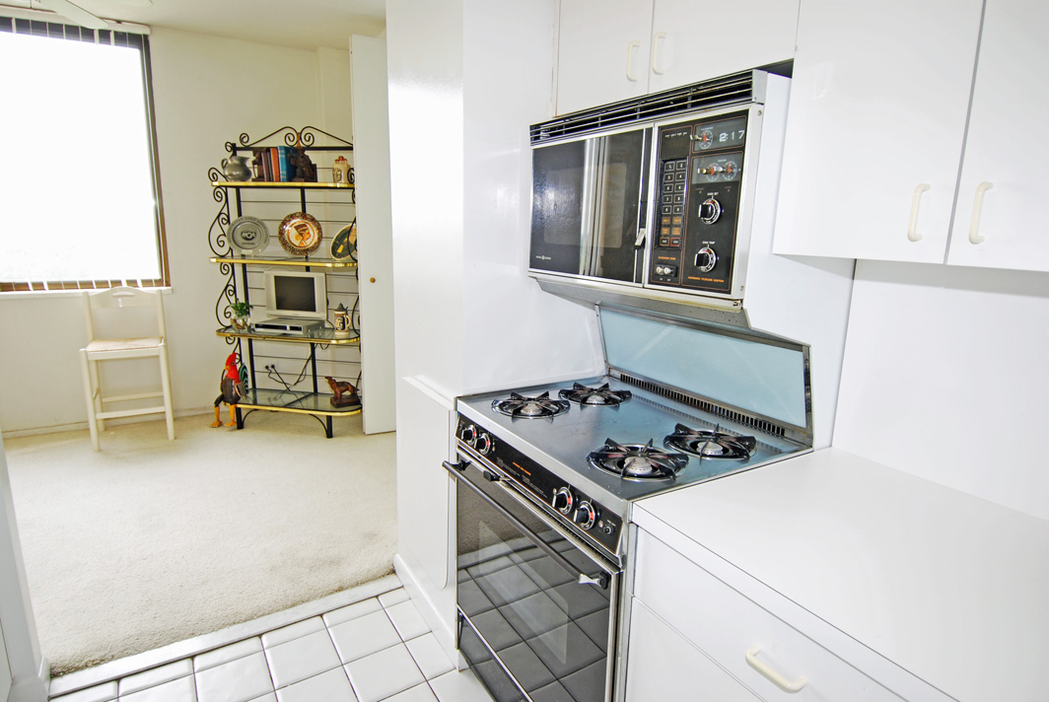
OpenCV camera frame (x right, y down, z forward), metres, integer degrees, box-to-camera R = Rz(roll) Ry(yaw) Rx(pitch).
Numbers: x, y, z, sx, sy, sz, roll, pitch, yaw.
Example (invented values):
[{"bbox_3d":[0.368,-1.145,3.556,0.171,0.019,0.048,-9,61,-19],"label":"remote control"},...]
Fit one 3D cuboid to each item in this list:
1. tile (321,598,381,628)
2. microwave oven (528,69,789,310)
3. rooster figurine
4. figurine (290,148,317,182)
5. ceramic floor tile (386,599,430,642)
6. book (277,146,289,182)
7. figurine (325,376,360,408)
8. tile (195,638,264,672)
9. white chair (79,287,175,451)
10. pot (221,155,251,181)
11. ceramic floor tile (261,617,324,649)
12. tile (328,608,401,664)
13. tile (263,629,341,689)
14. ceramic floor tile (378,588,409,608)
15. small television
[{"bbox_3d":[-0.643,0.989,2.089,0.206,0.010,0.076,-6,14,-31],"label":"tile"},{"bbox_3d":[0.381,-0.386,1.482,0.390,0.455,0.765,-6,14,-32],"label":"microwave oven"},{"bbox_3d":[-2.081,0.268,3.920,0.155,0.510,0.215,7,13,25],"label":"rooster figurine"},{"bbox_3d":[-1.451,-1.202,3.623,0.115,0.232,0.140,4,12,10],"label":"figurine"},{"bbox_3d":[-0.433,1.002,2.056,0.104,0.010,0.203,-6,14,-31],"label":"ceramic floor tile"},{"bbox_3d":[-1.745,-1.372,4.080,0.055,0.250,0.175,4,12,9],"label":"book"},{"bbox_3d":[-1.296,0.293,3.970,0.200,0.215,0.112,-6,14,-34],"label":"figurine"},{"bbox_3d":[-0.990,1.019,1.866,0.203,0.010,0.078,-6,14,-32],"label":"tile"},{"bbox_3d":[-2.613,0.084,3.660,0.445,0.975,0.470,-5,14,-29],"label":"white chair"},{"bbox_3d":[-2.114,-1.339,4.070,0.205,0.192,0.175,4,12,9],"label":"pot"},{"bbox_3d":[-0.819,1.008,1.978,0.204,0.010,0.074,-6,14,-31],"label":"ceramic floor tile"},{"bbox_3d":[-0.567,1.016,1.973,0.207,0.010,0.202,-6,14,-31],"label":"tile"},{"bbox_3d":[-0.740,1.028,1.856,0.203,0.010,0.206,-6,14,-32],"label":"tile"},{"bbox_3d":[-0.510,0.974,2.176,0.107,0.010,0.082,-6,14,-31],"label":"ceramic floor tile"},{"bbox_3d":[-1.575,-0.385,3.879,0.460,0.330,0.080,4,12,10],"label":"small television"}]

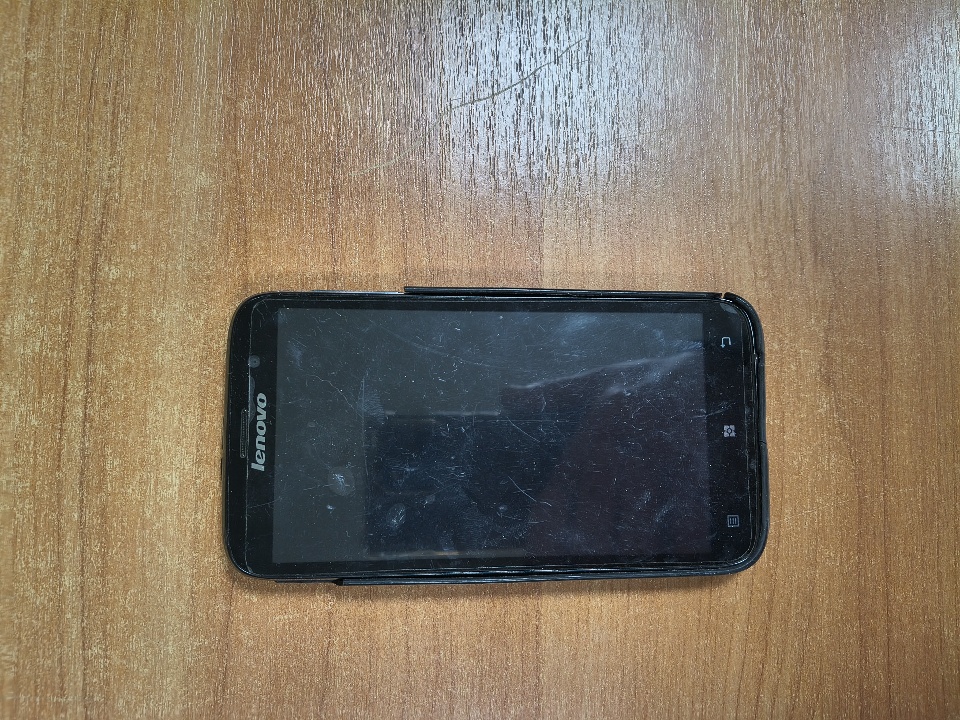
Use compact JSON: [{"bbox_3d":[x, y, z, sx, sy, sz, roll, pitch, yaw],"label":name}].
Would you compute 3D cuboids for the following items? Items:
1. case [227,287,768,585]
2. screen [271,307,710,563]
[{"bbox_3d":[0.006,0.021,0.207,0.154,0.011,0.082,0,84,-5],"label":"case"},{"bbox_3d":[0.005,0.020,0.203,0.122,0.002,0.069,0,84,-5],"label":"screen"}]

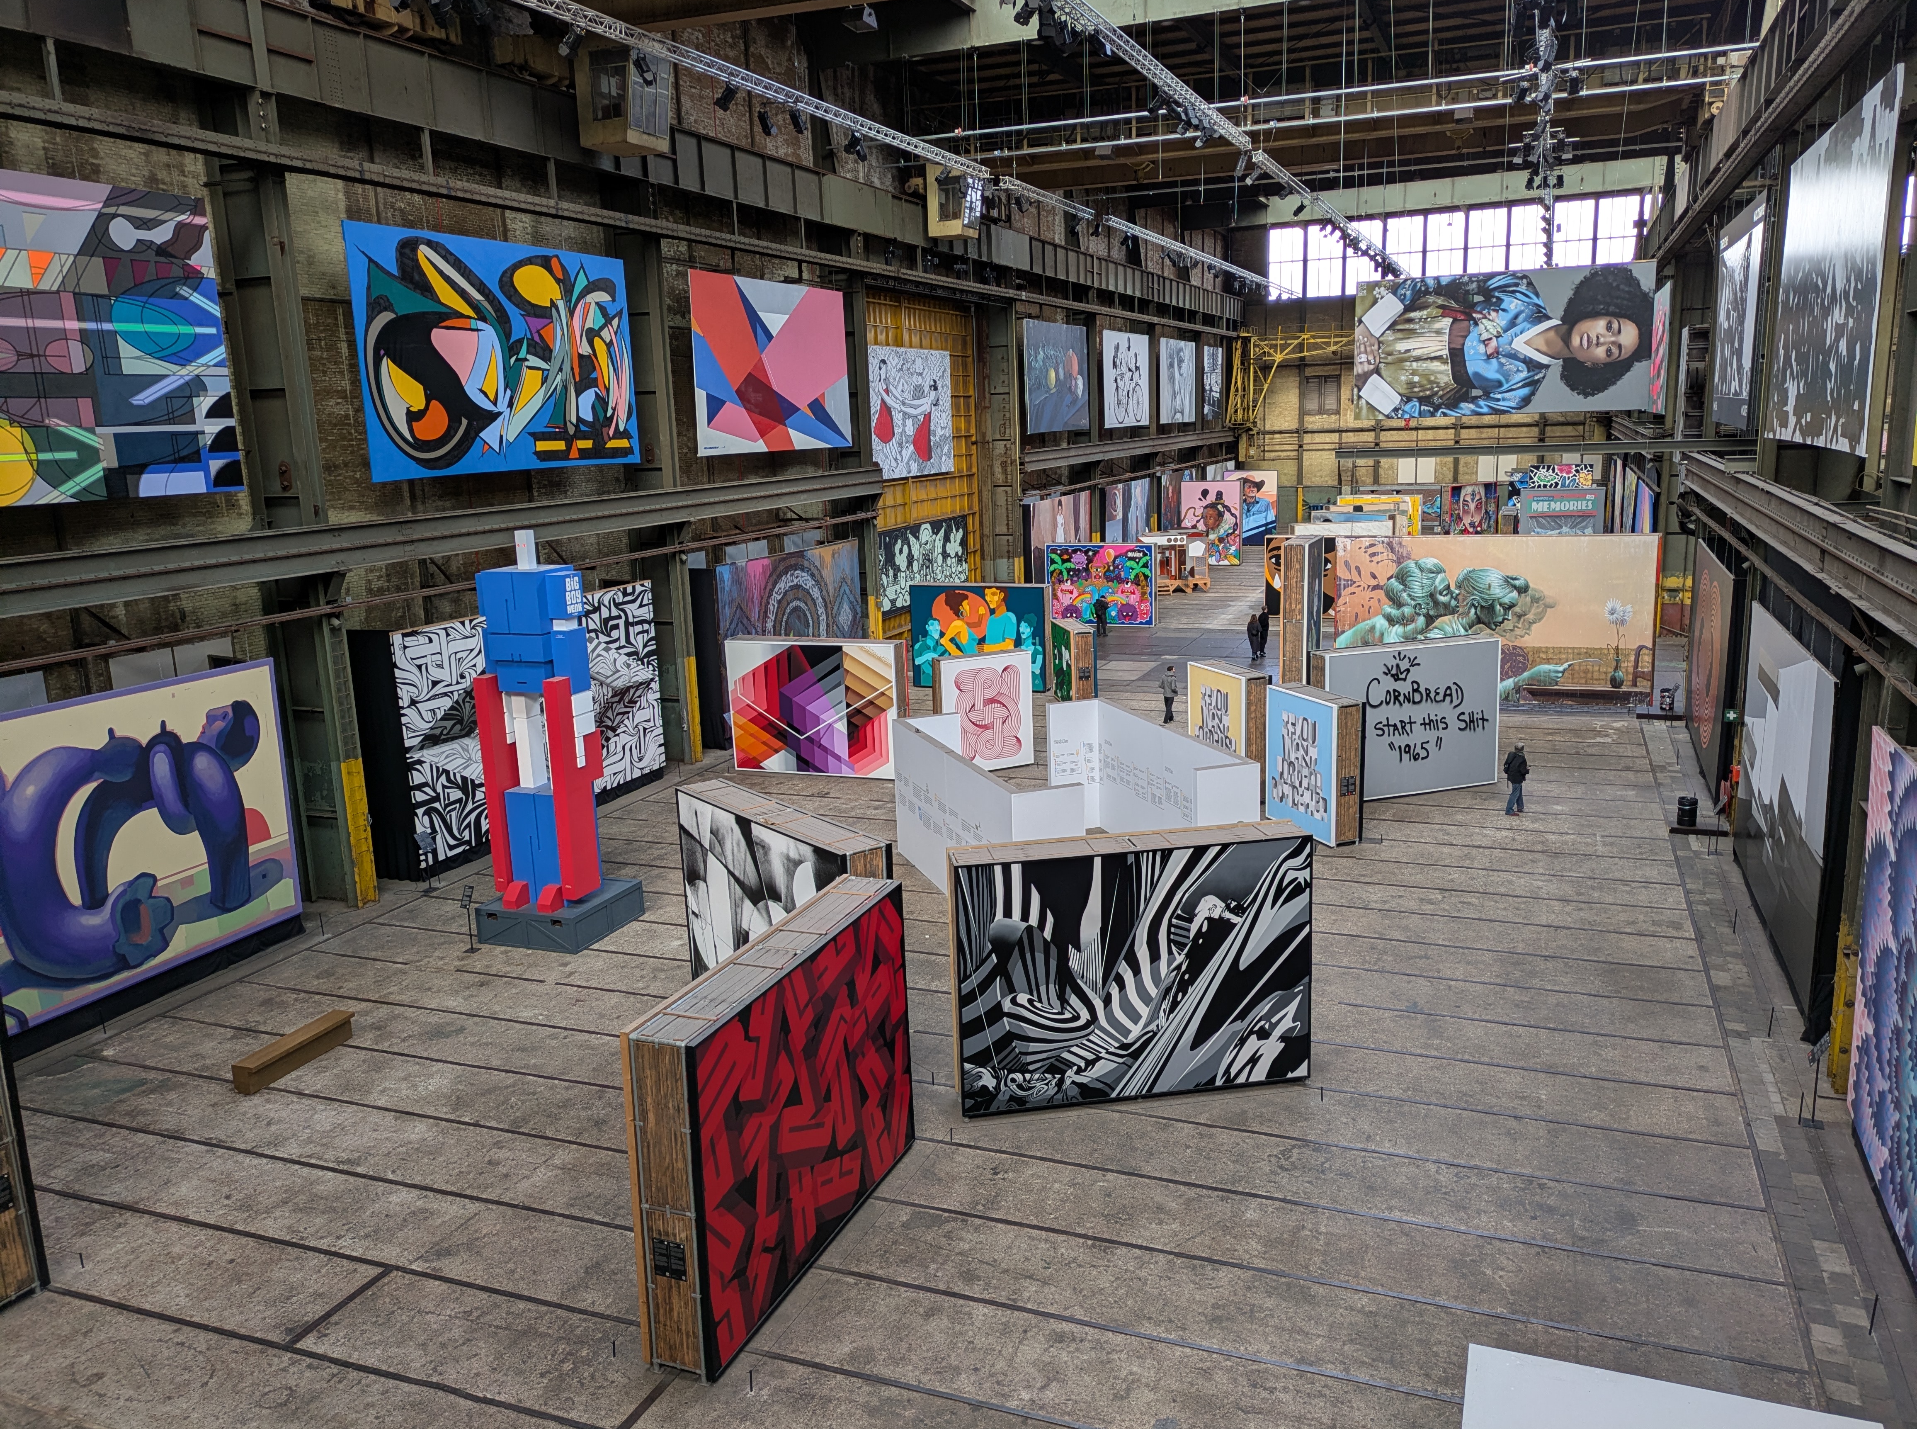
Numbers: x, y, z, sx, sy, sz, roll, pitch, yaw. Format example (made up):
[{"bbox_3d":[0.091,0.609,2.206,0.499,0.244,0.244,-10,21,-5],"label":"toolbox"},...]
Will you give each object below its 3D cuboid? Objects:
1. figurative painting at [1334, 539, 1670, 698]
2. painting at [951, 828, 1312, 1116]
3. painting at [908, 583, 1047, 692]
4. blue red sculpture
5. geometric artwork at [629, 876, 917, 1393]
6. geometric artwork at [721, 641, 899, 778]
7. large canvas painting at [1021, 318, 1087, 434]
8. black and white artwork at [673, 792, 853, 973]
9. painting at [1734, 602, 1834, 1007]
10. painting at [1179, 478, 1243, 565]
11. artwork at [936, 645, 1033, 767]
[{"bbox_3d":[16.267,-2.954,42.616,9.100,5.023,0.400,3,13,23],"label":"figurative painting"},{"bbox_3d":[2.289,3.337,18.373,4.708,3.422,0.700,-4,12,-9],"label":"painting"},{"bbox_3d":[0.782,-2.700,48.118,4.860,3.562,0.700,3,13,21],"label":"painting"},{"bbox_3d":[-7.608,0.104,25.201,1.750,6.770,1.500,3,13,23],"label":"blue red sculpture"},{"bbox_3d":[-1.828,4.161,15.055,0.750,3.446,4.683,3,13,21],"label":"geometric artwork"},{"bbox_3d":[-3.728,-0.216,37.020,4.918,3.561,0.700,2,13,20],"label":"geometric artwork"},{"bbox_3d":[4.783,-16.035,66.155,0.120,4.980,9.000,3,13,23],"label":"large canvas painting"},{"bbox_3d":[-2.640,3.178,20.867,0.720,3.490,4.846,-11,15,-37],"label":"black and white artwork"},{"bbox_3d":[14.075,1.165,23.773,0.120,4.980,8.900,3,13,23],"label":"painting"},{"bbox_3d":[15.552,-11.666,84.713,3.480,5.083,0.450,3,13,23],"label":"painting"},{"bbox_3d":[0.676,-0.043,36.691,2.650,3.066,0.600,-8,13,-27],"label":"artwork"}]

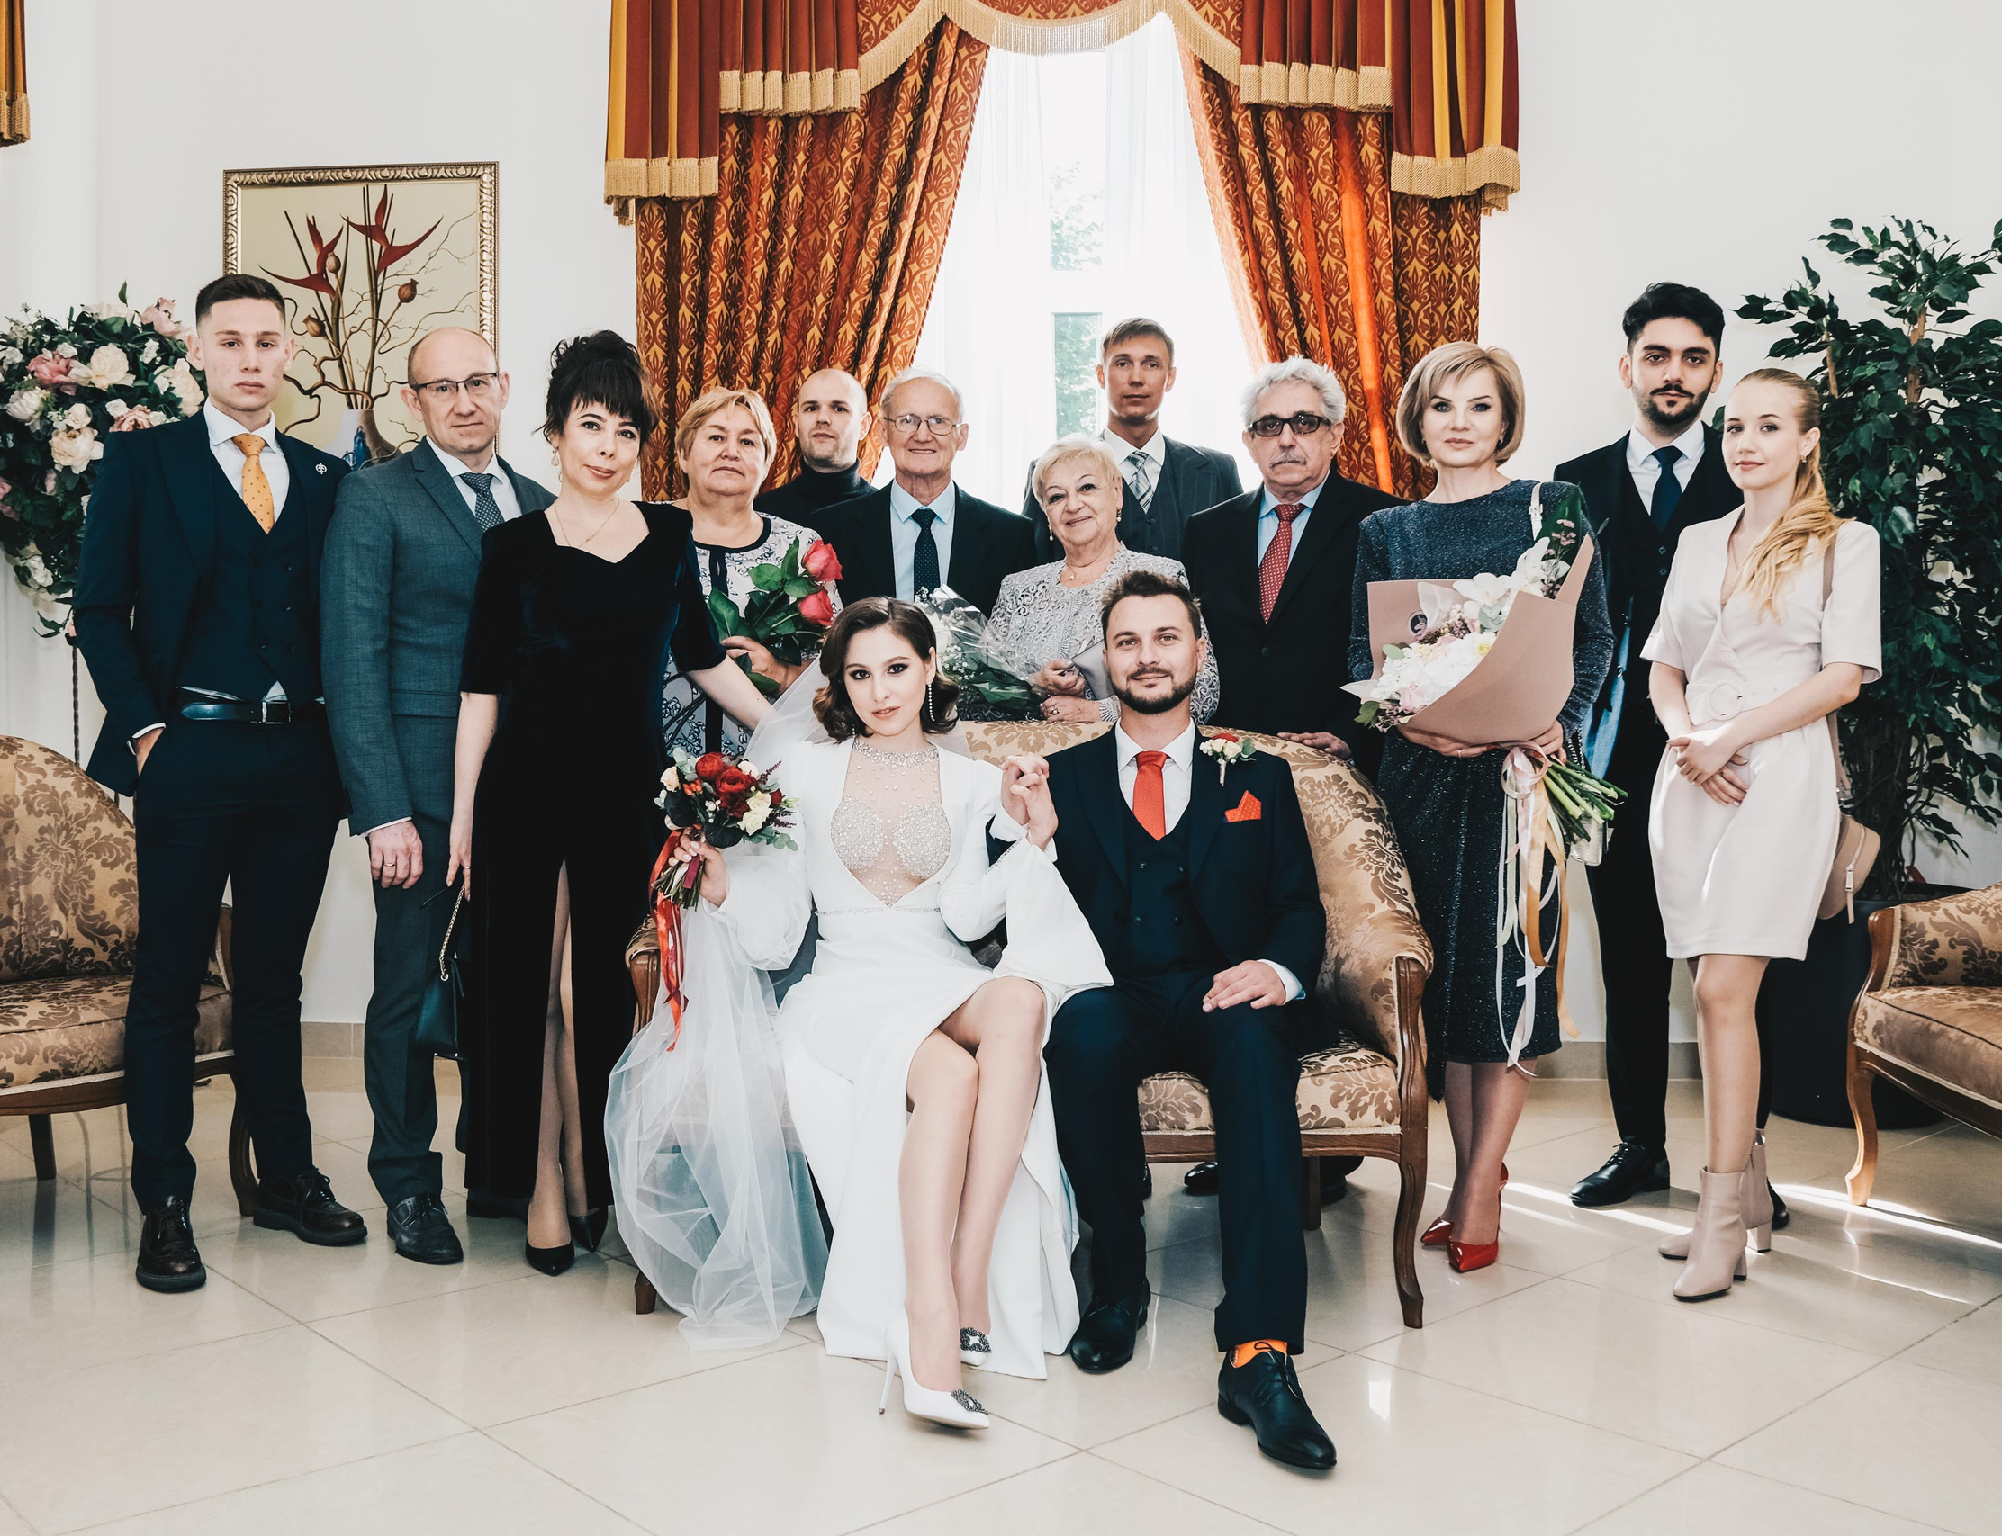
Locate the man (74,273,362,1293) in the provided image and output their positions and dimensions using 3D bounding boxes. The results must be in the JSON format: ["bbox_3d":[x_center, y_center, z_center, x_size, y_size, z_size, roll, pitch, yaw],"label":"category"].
[{"bbox_3d":[-1.450,-0.008,3.190,0.510,1.820,0.370,0,0,-40],"label":"man"}]

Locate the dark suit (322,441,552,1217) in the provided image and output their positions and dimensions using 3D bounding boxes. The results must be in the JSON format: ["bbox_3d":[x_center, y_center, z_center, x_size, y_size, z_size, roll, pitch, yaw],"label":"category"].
[{"bbox_3d":[-1.110,0.100,3.410,0.500,1.480,0.320,0,0,-34],"label":"dark suit"}]

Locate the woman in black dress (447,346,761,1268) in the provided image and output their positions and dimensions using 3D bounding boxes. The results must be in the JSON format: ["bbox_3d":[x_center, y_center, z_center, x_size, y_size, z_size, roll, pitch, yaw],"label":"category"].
[{"bbox_3d":[-0.750,0.040,3.300,0.600,1.760,0.380,0,0,-12],"label":"woman in black dress"}]

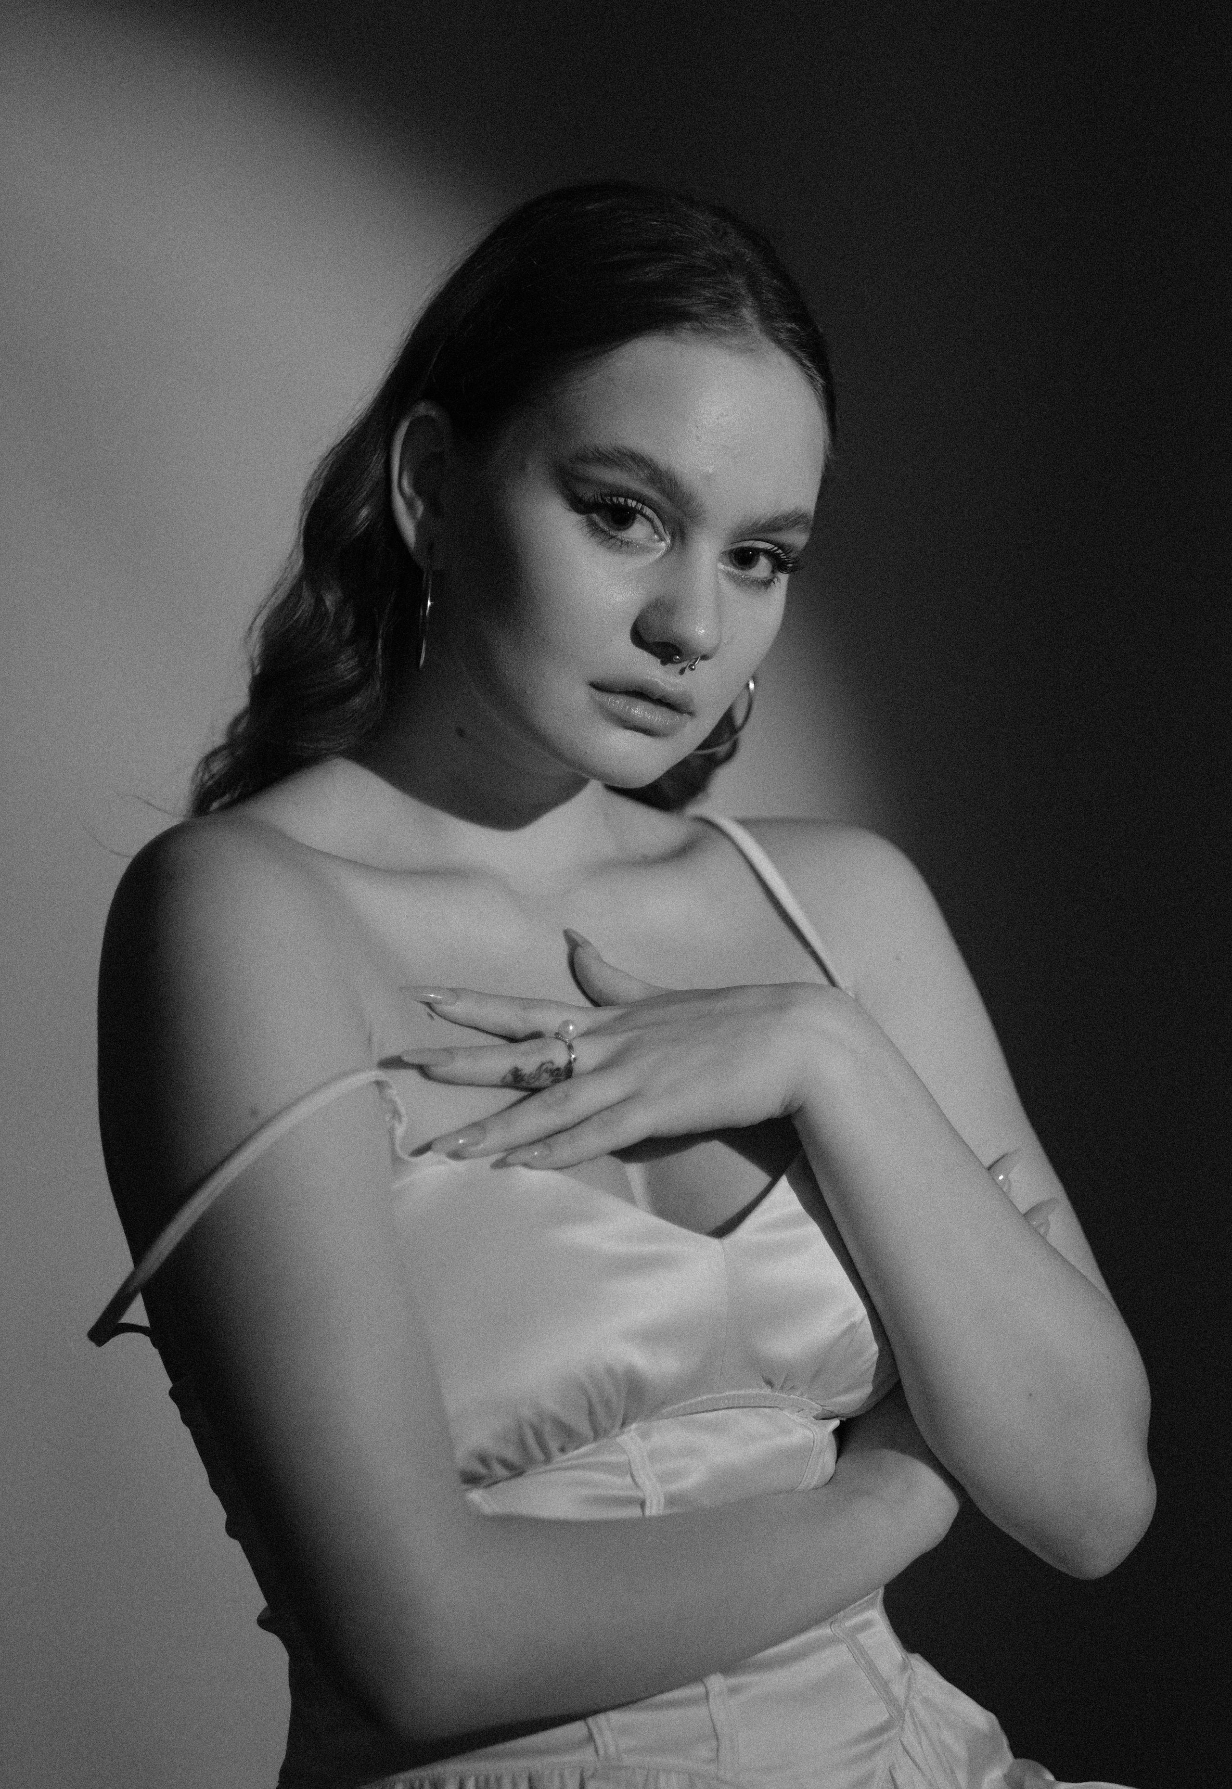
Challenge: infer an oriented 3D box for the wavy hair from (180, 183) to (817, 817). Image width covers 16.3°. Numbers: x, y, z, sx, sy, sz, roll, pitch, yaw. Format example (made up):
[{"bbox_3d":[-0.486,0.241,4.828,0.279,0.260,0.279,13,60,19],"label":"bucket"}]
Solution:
[{"bbox_3d":[-0.043,-0.154,1.740,0.200,0.265,0.215,2,8,-34],"label":"wavy hair"}]

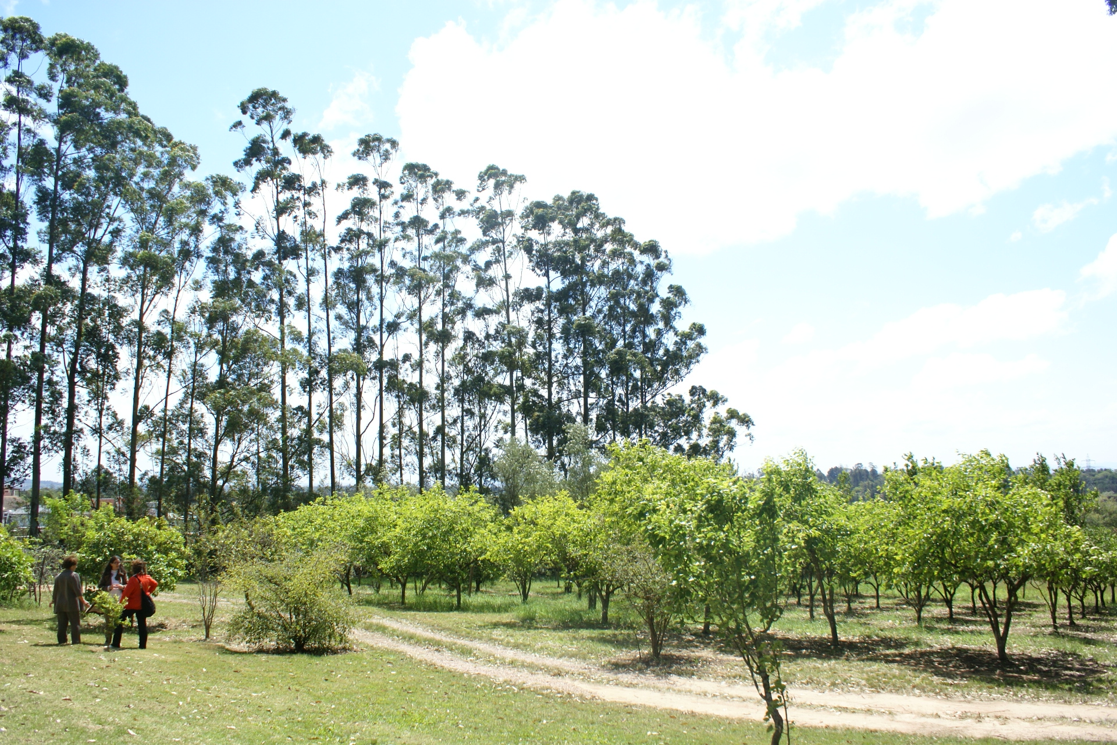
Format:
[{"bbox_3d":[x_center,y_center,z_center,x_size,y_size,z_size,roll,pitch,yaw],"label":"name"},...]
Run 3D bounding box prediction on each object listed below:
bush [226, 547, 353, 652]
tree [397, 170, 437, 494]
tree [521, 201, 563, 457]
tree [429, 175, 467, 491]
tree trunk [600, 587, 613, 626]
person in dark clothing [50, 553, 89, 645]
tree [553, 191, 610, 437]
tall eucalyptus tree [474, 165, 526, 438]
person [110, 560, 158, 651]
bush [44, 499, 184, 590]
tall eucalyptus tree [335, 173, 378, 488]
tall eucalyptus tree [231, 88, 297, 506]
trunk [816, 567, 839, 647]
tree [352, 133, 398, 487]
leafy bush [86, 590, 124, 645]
[{"bbox_3d":[-4.803,4.065,14.970,2.121,1.762,2.100,2,-8,-17],"label":"bush"},{"bbox_3d":[-11.916,-2.708,70.537,3.600,31.378,3.600,1,-8,-10],"label":"tree"},{"bbox_3d":[-1.552,-1.477,79.937,4.300,31.194,4.300,-1,-8,-1],"label":"tree"},{"bbox_3d":[-9.614,-2.221,73.494,3.600,31.148,3.600,0,-8,-7],"label":"tree"},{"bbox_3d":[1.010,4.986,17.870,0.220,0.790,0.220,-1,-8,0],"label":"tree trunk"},{"bbox_3d":[-9.216,4.291,15.812,0.480,1.630,0.380,0,-8,-5],"label":"person in dark clothing"},{"bbox_3d":[2.041,-1.863,72.068,4.690,28.580,4.690,-1,-8,2],"label":"tree"},{"bbox_3d":[-5.226,-2.872,75.088,4.400,32.748,4.400,0,-8,-4],"label":"tall eucalyptus tree"},{"bbox_3d":[-7.928,4.328,15.675,0.500,1.630,0.550,-6,-9,35],"label":"person"},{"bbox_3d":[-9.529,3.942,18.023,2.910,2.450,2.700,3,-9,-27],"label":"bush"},{"bbox_3d":[-14.253,-1.845,59.004,2.790,25.500,2.790,1,-8,-14],"label":"tall eucalyptus tree"},{"bbox_3d":[-19.749,-4.660,56.130,4.060,30.460,4.060,2,-8,-20],"label":"tall eucalyptus tree"},{"bbox_3d":[4.772,4.162,14.849,0.387,1.360,0.300,-3,-8,17],"label":"trunk"},{"bbox_3d":[-13.269,-3.416,60.254,3.160,28.920,3.160,1,-8,-12],"label":"tree"},{"bbox_3d":[-8.452,4.588,15.648,0.685,1.030,0.620,3,-9,-28],"label":"leafy bush"}]

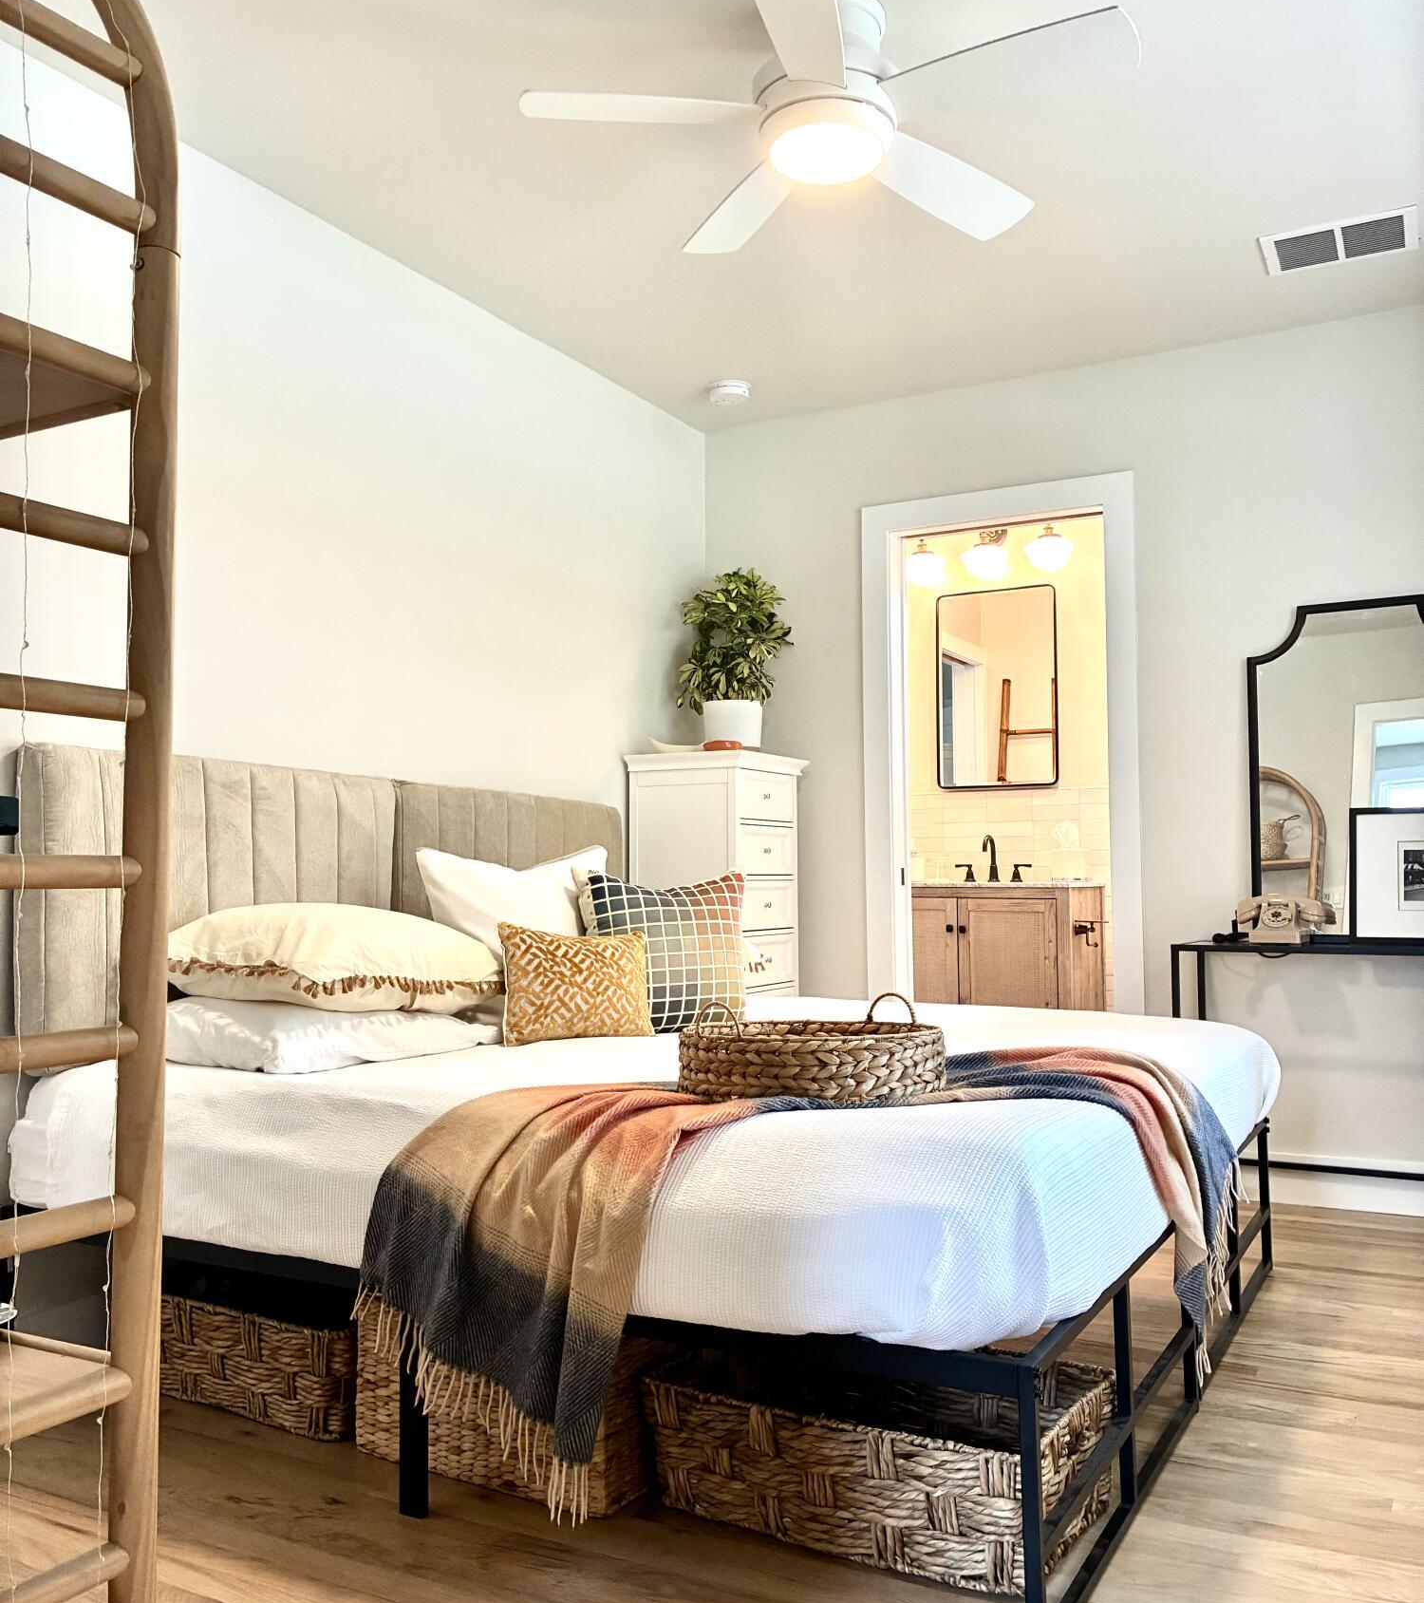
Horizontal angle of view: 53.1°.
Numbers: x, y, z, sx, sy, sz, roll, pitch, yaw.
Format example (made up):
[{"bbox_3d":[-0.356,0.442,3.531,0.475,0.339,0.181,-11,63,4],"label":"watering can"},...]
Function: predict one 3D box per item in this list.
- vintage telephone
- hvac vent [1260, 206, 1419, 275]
[{"bbox_3d":[1.512,0.310,3.797,0.220,0.138,0.170,-2,-4,29],"label":"vintage telephone"},{"bbox_3d":[1.576,-1.391,3.577,0.355,0.020,0.260,-2,-4,29],"label":"hvac vent"}]

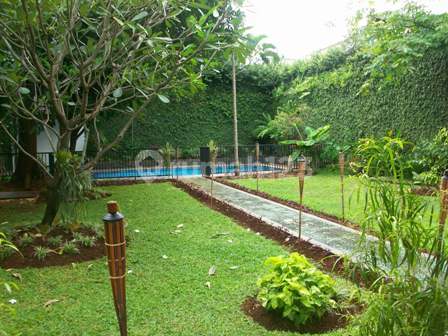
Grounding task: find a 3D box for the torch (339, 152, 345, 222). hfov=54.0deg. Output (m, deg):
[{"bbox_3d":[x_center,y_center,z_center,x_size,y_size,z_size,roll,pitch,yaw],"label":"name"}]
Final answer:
[{"bbox_3d":[1.986,0.330,7.352,0.100,1.180,0.100,-1,5,0],"label":"torch"}]

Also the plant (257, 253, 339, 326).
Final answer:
[{"bbox_3d":[0.648,1.000,3.931,0.660,0.510,0.620,-1,5,0],"label":"plant"}]

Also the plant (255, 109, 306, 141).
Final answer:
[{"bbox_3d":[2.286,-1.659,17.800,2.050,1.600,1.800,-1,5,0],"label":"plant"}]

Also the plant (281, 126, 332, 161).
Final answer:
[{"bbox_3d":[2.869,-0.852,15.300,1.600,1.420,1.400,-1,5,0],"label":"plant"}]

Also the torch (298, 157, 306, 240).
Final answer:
[{"bbox_3d":[1.089,0.429,6.192,0.100,1.220,0.100,-1,5,0],"label":"torch"}]

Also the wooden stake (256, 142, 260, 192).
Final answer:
[{"bbox_3d":[0.836,0.001,10.877,0.100,1.220,0.100,-1,5,0],"label":"wooden stake"}]

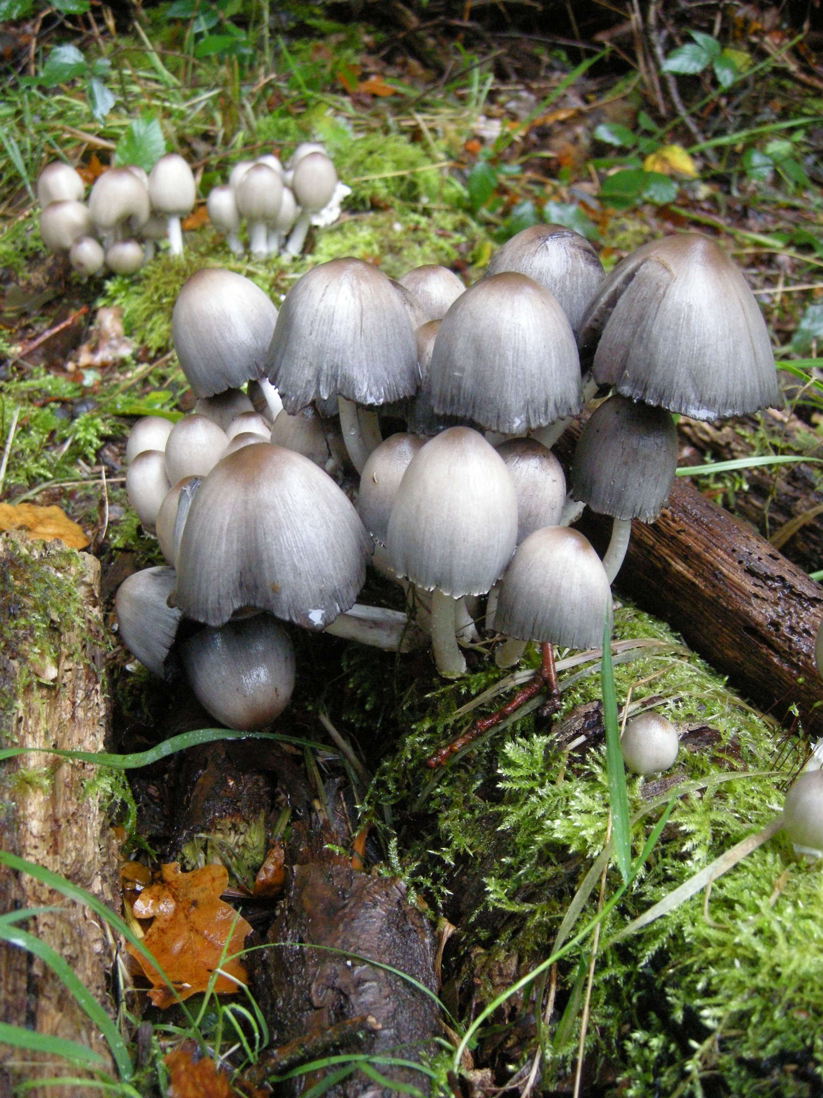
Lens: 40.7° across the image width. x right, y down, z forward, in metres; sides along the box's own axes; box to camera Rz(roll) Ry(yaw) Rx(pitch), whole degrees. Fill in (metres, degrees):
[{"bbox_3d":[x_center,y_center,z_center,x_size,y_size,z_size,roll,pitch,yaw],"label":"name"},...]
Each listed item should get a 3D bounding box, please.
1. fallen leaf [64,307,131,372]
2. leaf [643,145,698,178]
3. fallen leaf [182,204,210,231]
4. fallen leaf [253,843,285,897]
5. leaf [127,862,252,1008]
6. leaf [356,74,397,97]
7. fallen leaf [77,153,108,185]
[{"bbox_3d":[-0.177,-0.119,0.630,0.035,0.025,0.034,0,32,0],"label":"fallen leaf"},{"bbox_3d":[0.240,-0.360,1.030,0.051,0.021,0.040,0,32,0],"label":"leaf"},{"bbox_3d":[-0.155,-0.239,0.800,0.023,0.015,0.023,0,32,0],"label":"fallen leaf"},{"bbox_3d":[-0.053,0.120,0.415,0.012,0.018,0.012,0,32,0],"label":"fallen leaf"},{"bbox_3d":[-0.081,0.138,0.400,0.044,0.014,0.055,-6,33,-10],"label":"leaf"},{"bbox_3d":[-0.041,-0.522,1.250,0.046,0.019,0.038,0,32,0],"label":"leaf"},{"bbox_3d":[-0.264,-0.315,0.920,0.028,0.023,0.024,0,32,0],"label":"fallen leaf"}]

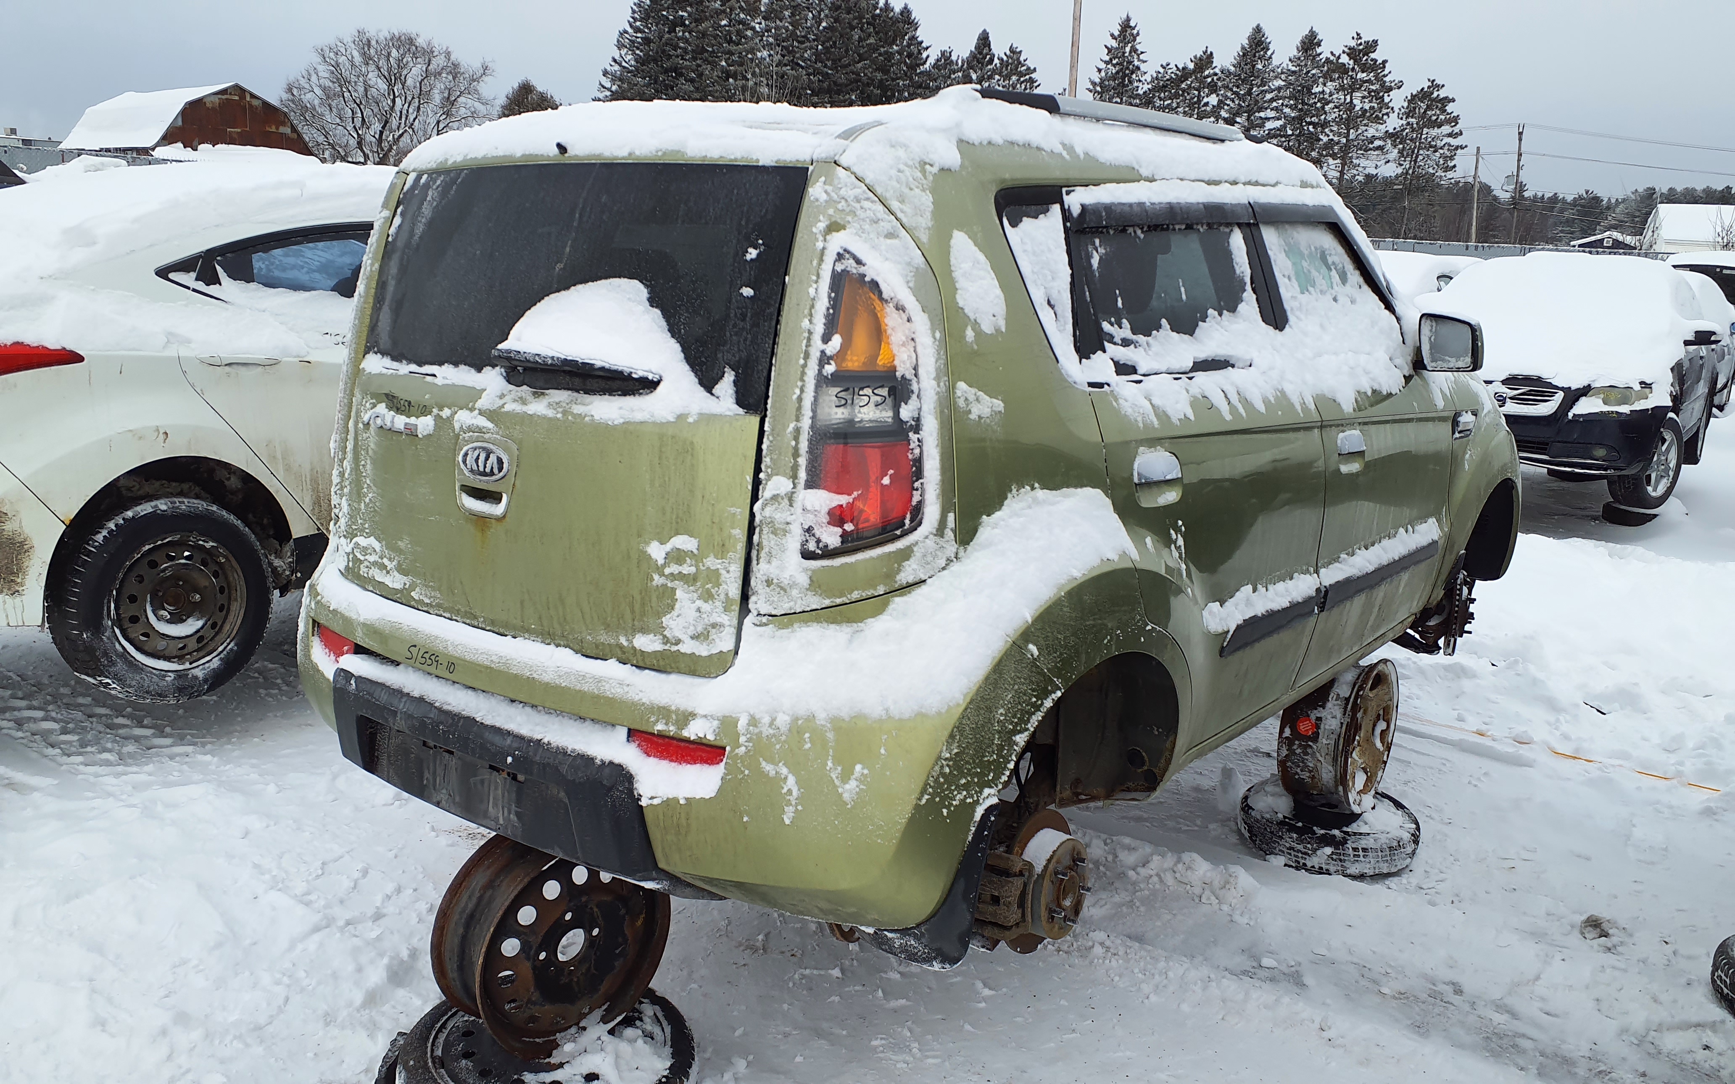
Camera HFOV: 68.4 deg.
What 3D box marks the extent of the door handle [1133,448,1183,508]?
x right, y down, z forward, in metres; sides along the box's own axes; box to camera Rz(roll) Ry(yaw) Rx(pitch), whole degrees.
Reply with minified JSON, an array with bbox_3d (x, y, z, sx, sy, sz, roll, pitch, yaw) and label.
[{"bbox_3d":[0.517,-0.110,2.222,0.050,0.105,0.190,10,15,38],"label":"door handle"}]

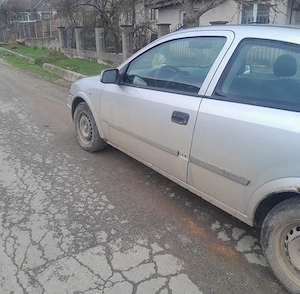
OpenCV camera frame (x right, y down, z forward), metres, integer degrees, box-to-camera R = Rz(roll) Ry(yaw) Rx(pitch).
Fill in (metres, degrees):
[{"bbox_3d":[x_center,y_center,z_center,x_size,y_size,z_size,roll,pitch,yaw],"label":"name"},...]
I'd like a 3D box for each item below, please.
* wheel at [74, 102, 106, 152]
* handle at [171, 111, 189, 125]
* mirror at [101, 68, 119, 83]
[{"bbox_3d":[-0.686,-0.238,3.515,0.185,0.590,0.595,-17,28,-39],"label":"wheel"},{"bbox_3d":[0.215,-0.198,2.065,0.040,0.090,0.172,-8,14,-36],"label":"handle"},{"bbox_3d":[-0.354,-0.624,2.626,0.185,0.125,0.110,-14,26,-34],"label":"mirror"}]

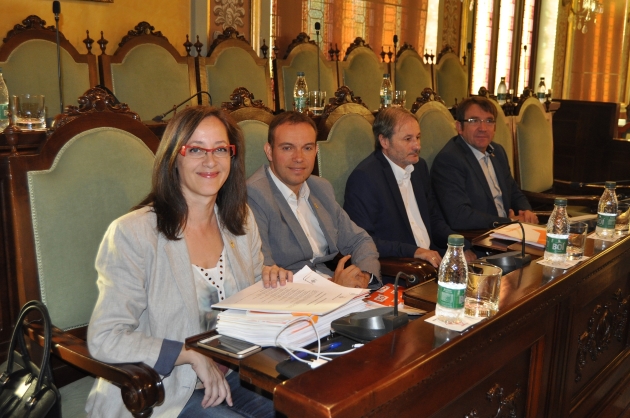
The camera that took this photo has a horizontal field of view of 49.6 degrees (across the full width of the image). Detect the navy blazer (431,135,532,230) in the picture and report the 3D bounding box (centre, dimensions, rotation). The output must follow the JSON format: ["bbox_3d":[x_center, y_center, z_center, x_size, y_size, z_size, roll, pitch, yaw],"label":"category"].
[{"bbox_3d":[0.816,-0.091,3.279,0.550,0.550,0.450,-8,14,-36],"label":"navy blazer"}]

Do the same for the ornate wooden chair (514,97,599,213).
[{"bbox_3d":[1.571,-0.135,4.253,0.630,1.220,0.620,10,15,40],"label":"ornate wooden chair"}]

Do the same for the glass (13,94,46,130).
[{"bbox_3d":[-0.804,-0.270,1.920,0.087,0.091,0.087,10,14,42],"label":"glass"}]

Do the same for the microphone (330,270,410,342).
[{"bbox_3d":[0.114,0.185,1.345,0.135,0.130,0.130,10,15,40],"label":"microphone"}]

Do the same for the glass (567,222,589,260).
[{"bbox_3d":[0.708,0.091,1.879,0.087,0.091,0.087,10,14,42],"label":"glass"}]

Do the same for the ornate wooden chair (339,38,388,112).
[{"bbox_3d":[0.540,-0.581,4.775,0.620,1.220,0.620,10,15,40],"label":"ornate wooden chair"}]

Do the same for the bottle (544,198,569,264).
[{"bbox_3d":[0.651,0.056,1.828,0.060,0.175,0.060,10,14,42],"label":"bottle"}]

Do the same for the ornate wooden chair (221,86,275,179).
[{"bbox_3d":[-0.034,0.219,2.313,0.640,1.230,0.560,10,14,42],"label":"ornate wooden chair"}]

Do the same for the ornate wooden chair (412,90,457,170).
[{"bbox_3d":[0.745,0.082,3.112,0.640,1.230,0.560,10,14,42],"label":"ornate wooden chair"}]

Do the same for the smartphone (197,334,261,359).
[{"bbox_3d":[-0.175,0.281,1.398,0.131,0.008,0.066,8,13,37],"label":"smartphone"}]

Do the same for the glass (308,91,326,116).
[{"bbox_3d":[0.010,-0.436,2.815,0.073,0.094,0.073,0,11,0],"label":"glass"}]

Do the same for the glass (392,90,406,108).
[{"bbox_3d":[0.420,-0.544,3.386,0.073,0.092,0.073,0,11,0],"label":"glass"}]

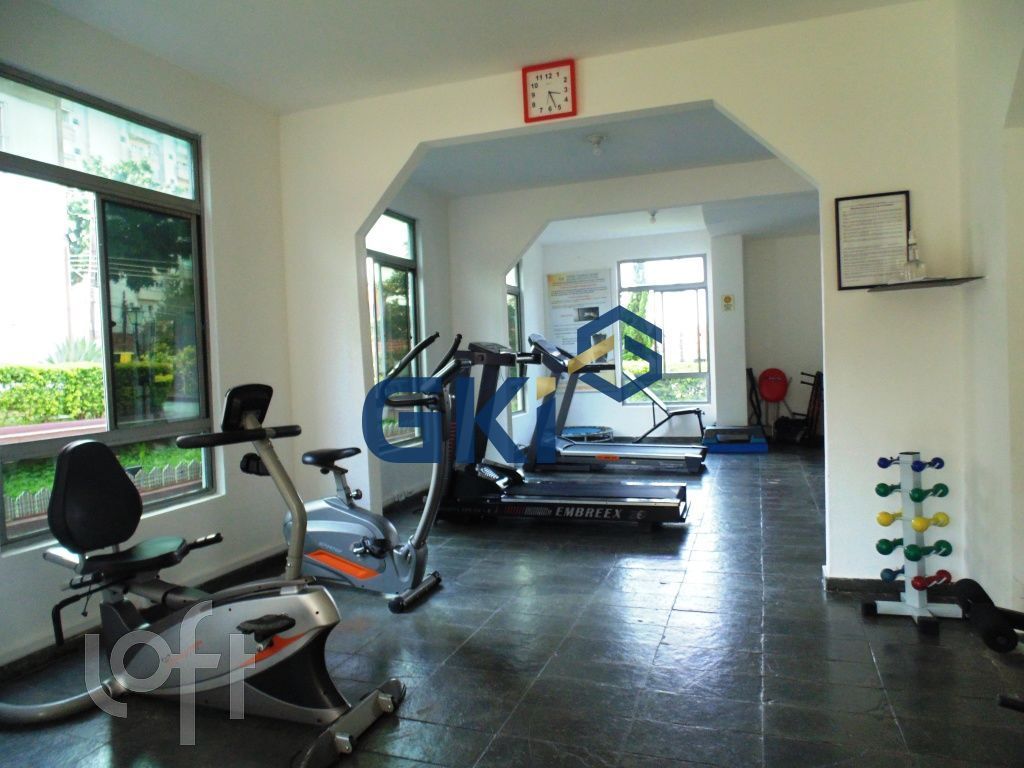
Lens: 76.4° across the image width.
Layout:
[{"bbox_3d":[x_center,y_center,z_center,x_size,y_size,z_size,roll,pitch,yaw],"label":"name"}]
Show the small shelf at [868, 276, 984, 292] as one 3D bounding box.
[{"bbox_3d":[1.816,-0.440,2.877,0.370,0.018,0.310,-1,2,18],"label":"small shelf"}]

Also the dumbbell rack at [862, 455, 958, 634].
[{"bbox_3d":[1.758,0.667,2.841,0.410,0.726,0.350,-2,2,12],"label":"dumbbell rack"}]

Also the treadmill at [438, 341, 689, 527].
[{"bbox_3d":[0.420,0.332,4.984,1.760,1.345,0.720,-1,2,13],"label":"treadmill"}]

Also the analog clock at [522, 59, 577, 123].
[{"bbox_3d":[0.207,-1.558,3.491,0.285,0.288,0.045,-1,2,18],"label":"analog clock"}]

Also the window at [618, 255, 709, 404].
[{"bbox_3d":[2.055,-0.705,8.803,1.180,1.970,0.100,-1,2,21],"label":"window"}]

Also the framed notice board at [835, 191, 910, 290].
[{"bbox_3d":[1.697,-0.669,3.057,0.312,0.438,0.020,-1,2,18],"label":"framed notice board"}]

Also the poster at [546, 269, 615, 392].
[{"bbox_3d":[0.962,-0.740,9.164,0.930,1.670,0.020,-1,2,21],"label":"poster"}]

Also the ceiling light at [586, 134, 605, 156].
[{"bbox_3d":[0.604,-1.694,4.632,0.125,0.145,0.125,-1,2,18],"label":"ceiling light"}]

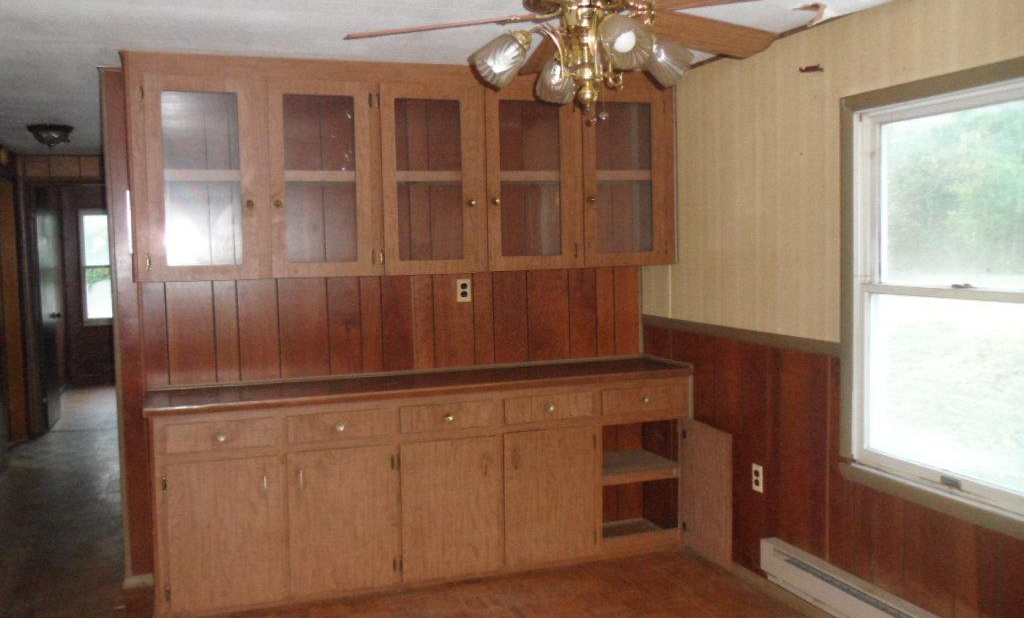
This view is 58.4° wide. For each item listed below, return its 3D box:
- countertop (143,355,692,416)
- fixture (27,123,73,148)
[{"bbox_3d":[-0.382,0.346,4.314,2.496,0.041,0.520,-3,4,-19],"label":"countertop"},{"bbox_3d":[-2.950,-1.094,5.845,0.297,0.139,0.297,-3,4,-19],"label":"fixture"}]

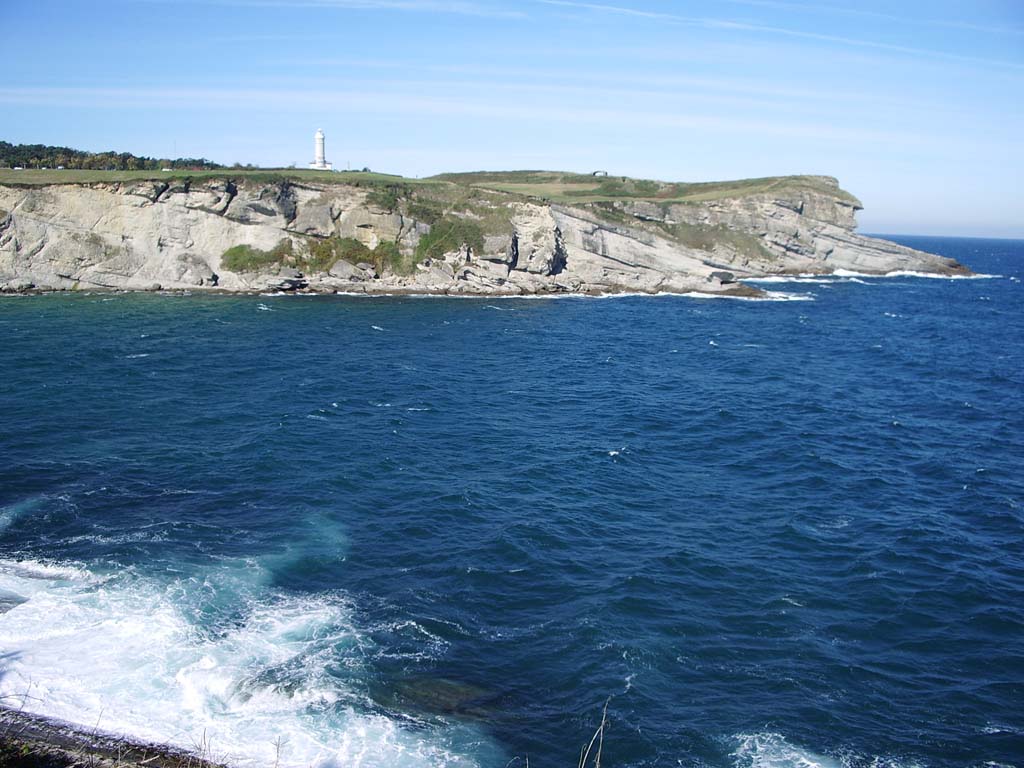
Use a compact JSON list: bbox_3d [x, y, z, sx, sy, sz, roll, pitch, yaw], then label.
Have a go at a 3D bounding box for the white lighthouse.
[{"bbox_3d":[-139.195,-170.722,754.003,16.000,30.200,16.000,0,9,-10],"label":"white lighthouse"}]

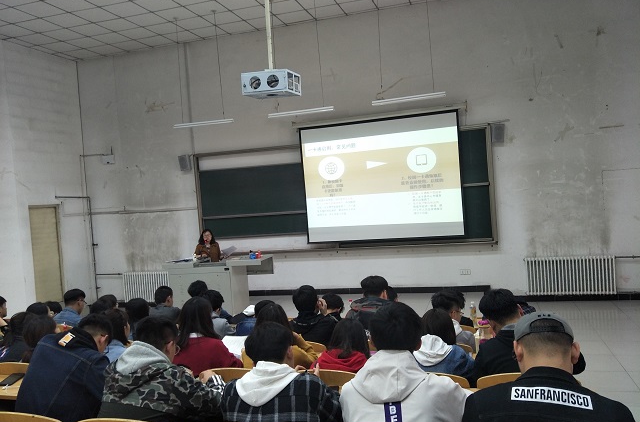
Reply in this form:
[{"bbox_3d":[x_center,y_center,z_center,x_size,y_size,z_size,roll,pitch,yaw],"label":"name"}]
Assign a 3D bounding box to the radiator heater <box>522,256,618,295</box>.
[{"bbox_3d":[4.499,1.171,7.954,1.480,0.690,0.150,-3,4,16],"label":"radiator heater"}]

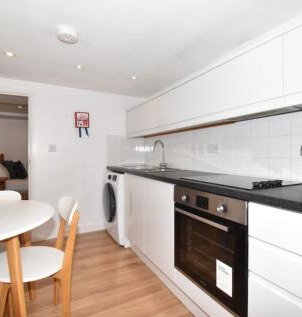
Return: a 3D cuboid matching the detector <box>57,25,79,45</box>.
[{"bbox_3d":[-0.636,-0.943,1.525,0.150,0.050,0.150,0,1,-29],"label":"detector"}]

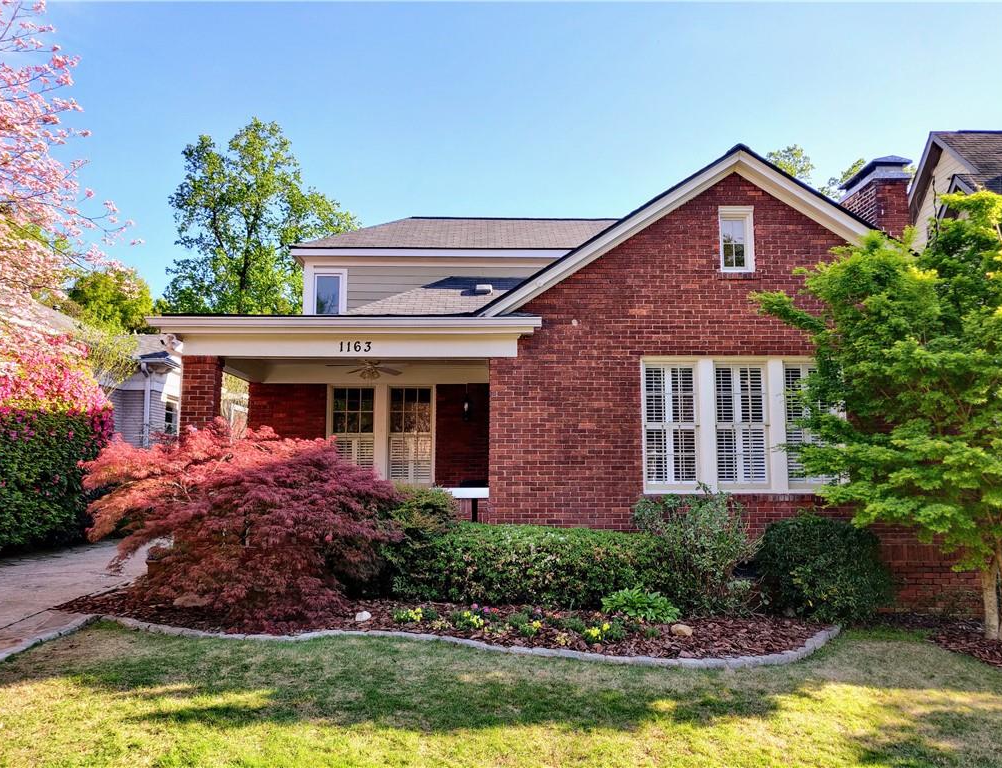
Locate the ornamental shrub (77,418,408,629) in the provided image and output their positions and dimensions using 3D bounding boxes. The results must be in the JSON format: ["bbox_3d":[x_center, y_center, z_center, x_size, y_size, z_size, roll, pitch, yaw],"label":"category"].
[{"bbox_3d":[-2.860,1.429,8.139,3.500,2.050,2.700,0,-7,0],"label":"ornamental shrub"}]

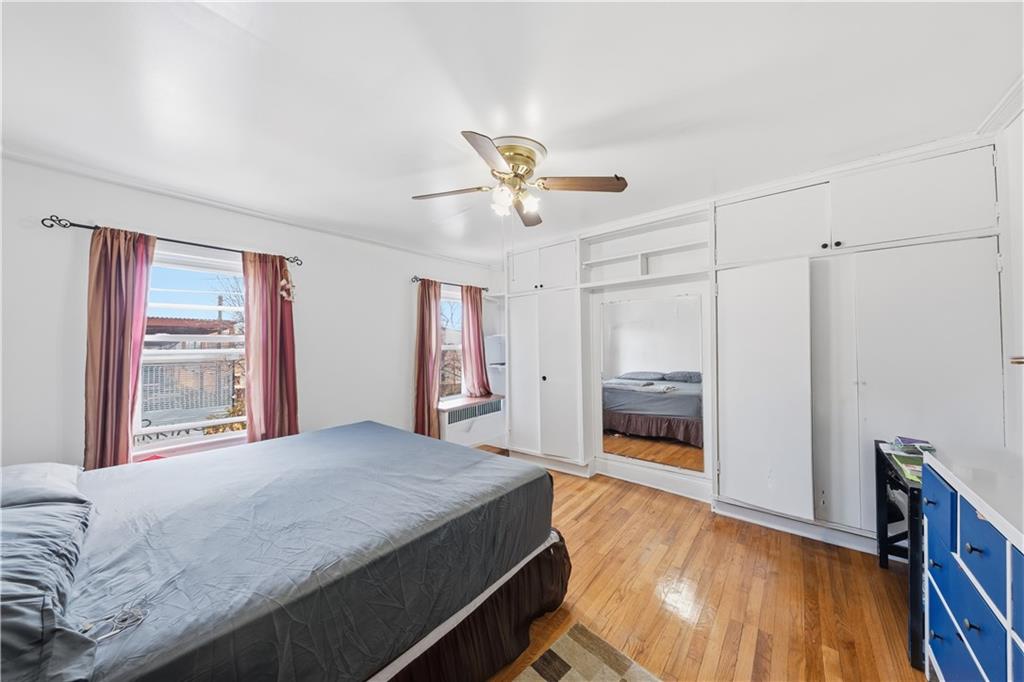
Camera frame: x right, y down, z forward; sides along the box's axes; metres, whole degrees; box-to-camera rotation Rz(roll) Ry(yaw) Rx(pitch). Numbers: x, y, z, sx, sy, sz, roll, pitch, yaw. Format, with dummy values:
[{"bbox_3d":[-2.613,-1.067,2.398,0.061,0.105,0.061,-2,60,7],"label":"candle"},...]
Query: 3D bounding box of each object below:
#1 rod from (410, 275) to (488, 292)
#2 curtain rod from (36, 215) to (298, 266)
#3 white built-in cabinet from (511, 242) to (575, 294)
[{"bbox_3d":[-0.759,-0.720,4.471,0.090,0.075,1.290,-1,-1,40],"label":"rod"},{"bbox_3d":[-2.361,-0.719,2.572,0.090,0.075,1.400,-1,-1,40],"label":"curtain rod"},{"bbox_3d":[0.505,-0.805,4.026,0.935,0.460,0.580,-1,-1,40],"label":"white built-in cabinet"}]

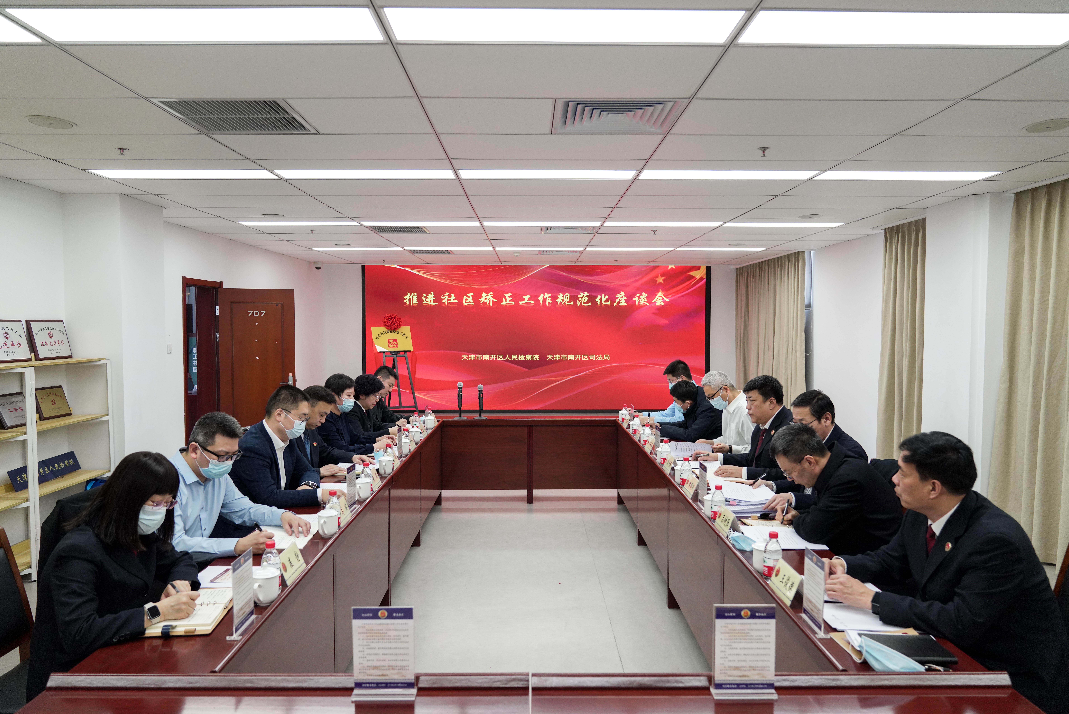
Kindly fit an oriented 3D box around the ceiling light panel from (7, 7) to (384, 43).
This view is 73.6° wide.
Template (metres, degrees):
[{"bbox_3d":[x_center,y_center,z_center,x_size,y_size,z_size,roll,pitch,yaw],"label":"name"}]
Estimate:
[{"bbox_3d":[-1.103,-1.114,2.384,1.170,0.040,0.280,0,3,0],"label":"ceiling light panel"}]

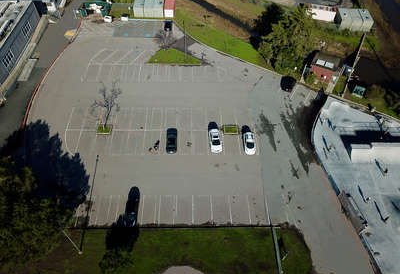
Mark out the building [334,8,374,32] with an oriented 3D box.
[{"bbox_3d":[38.346,-29.782,75.323,7.680,2.630,5.660,4,54,1],"label":"building"}]

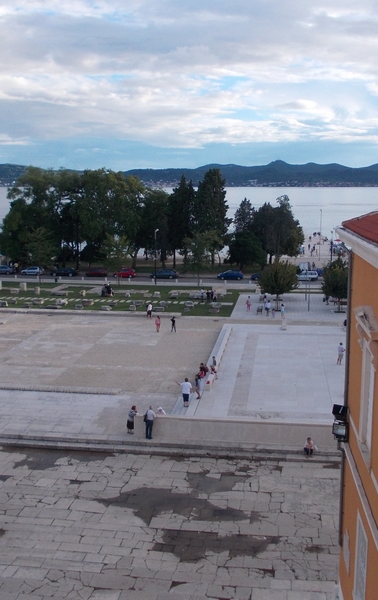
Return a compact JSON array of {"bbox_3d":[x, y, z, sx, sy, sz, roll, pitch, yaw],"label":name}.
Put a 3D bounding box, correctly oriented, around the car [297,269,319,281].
[{"bbox_3d":[19.110,-4.058,105.656,4.200,1.480,1.750,1,10,8],"label":"car"}]

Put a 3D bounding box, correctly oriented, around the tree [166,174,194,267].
[{"bbox_3d":[-1.516,-13.598,114.015,4.900,16.207,4.900,0,10,0],"label":"tree"}]

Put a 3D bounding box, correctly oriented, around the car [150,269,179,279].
[{"bbox_3d":[-3.786,-4.155,103.072,4.400,1.450,1.740,1,10,8],"label":"car"}]

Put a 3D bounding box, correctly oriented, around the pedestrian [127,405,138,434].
[{"bbox_3d":[-3.179,6.639,35.827,0.550,1.610,0.500,1,10,8],"label":"pedestrian"}]

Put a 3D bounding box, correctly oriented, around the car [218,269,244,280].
[{"bbox_3d":[6.912,-4.137,106.098,4.150,1.480,1.750,1,10,8],"label":"car"}]

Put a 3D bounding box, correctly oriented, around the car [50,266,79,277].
[{"bbox_3d":[-20.005,-4.630,105.740,4.350,1.450,1.740,2,10,9],"label":"car"}]

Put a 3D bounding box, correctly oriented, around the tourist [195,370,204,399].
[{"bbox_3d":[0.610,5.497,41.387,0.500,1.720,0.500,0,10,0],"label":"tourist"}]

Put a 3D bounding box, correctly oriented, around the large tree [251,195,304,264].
[{"bbox_3d":[16.316,-13.013,120.445,9.591,13.076,9.000,1,10,8],"label":"large tree"}]

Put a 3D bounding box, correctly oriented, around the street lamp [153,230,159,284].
[{"bbox_3d":[-4.718,-6.166,93.063,0.400,8.119,1.200,2,10,9],"label":"street lamp"}]

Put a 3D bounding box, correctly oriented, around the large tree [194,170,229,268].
[{"bbox_3d":[4.081,-14.626,116.358,6.649,17.682,6.649,0,10,2],"label":"large tree"}]

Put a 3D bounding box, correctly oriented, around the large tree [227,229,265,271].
[{"bbox_3d":[9.941,-8.542,112.489,6.580,7.055,6.580,1,10,5],"label":"large tree"}]

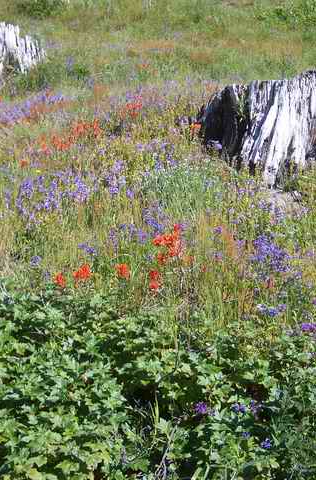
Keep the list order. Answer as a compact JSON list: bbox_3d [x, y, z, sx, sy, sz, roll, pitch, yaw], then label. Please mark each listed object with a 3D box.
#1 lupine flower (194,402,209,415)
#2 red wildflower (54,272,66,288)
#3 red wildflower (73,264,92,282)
[{"bbox_3d":[0.128,0.495,1.900,0.039,0.034,0.040,1,9,4],"label":"lupine flower"},{"bbox_3d":[-0.407,0.169,2.700,0.048,0.065,0.050,-1,9,-9],"label":"red wildflower"},{"bbox_3d":[-0.321,0.142,2.750,0.081,0.074,0.065,-1,9,-7],"label":"red wildflower"}]

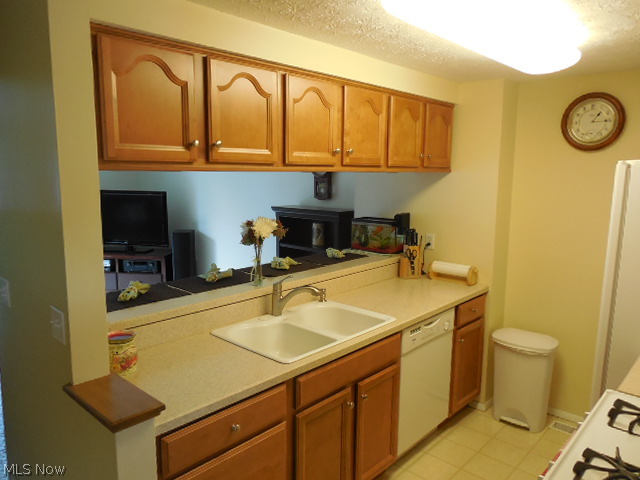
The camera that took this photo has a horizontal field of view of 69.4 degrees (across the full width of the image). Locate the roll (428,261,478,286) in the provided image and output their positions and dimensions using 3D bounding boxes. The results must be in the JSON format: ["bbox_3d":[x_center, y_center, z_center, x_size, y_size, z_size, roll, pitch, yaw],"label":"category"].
[{"bbox_3d":[0.952,0.245,3.324,0.330,0.135,0.125,8,11,43],"label":"roll"}]

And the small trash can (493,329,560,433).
[{"bbox_3d":[1.424,0.966,3.239,0.410,0.597,0.317,8,11,43],"label":"small trash can"}]

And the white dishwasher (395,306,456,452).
[{"bbox_3d":[0.428,0.824,2.937,0.600,0.800,0.600,8,11,43],"label":"white dishwasher"}]

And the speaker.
[{"bbox_3d":[-1.671,0.381,5.739,0.206,0.998,0.281,-1,8,-6],"label":"speaker"}]

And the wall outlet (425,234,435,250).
[{"bbox_3d":[0.844,0.011,3.547,0.073,0.116,0.008,8,11,43],"label":"wall outlet"}]

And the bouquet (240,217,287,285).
[{"bbox_3d":[-0.321,0.058,2.582,0.230,0.390,0.250,0,8,0],"label":"bouquet"}]

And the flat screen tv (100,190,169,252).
[{"bbox_3d":[-2.257,-0.234,5.562,0.990,0.700,0.180,2,9,14],"label":"flat screen tv"}]

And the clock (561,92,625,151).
[{"bbox_3d":[1.710,-0.741,2.895,0.360,0.360,0.050,8,11,43],"label":"clock"}]

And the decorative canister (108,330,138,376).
[{"bbox_3d":[-0.777,0.445,1.810,0.127,0.152,0.127,8,11,43],"label":"decorative canister"}]

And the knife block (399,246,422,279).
[{"bbox_3d":[0.707,0.171,3.586,0.121,0.225,0.121,-3,9,-19],"label":"knife block"}]

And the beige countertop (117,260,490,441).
[{"bbox_3d":[0.097,0.382,2.531,0.650,0.142,2.455,8,11,43],"label":"beige countertop"}]

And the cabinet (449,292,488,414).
[{"bbox_3d":[0.783,0.773,3.347,0.613,0.819,0.467,8,11,43],"label":"cabinet"}]

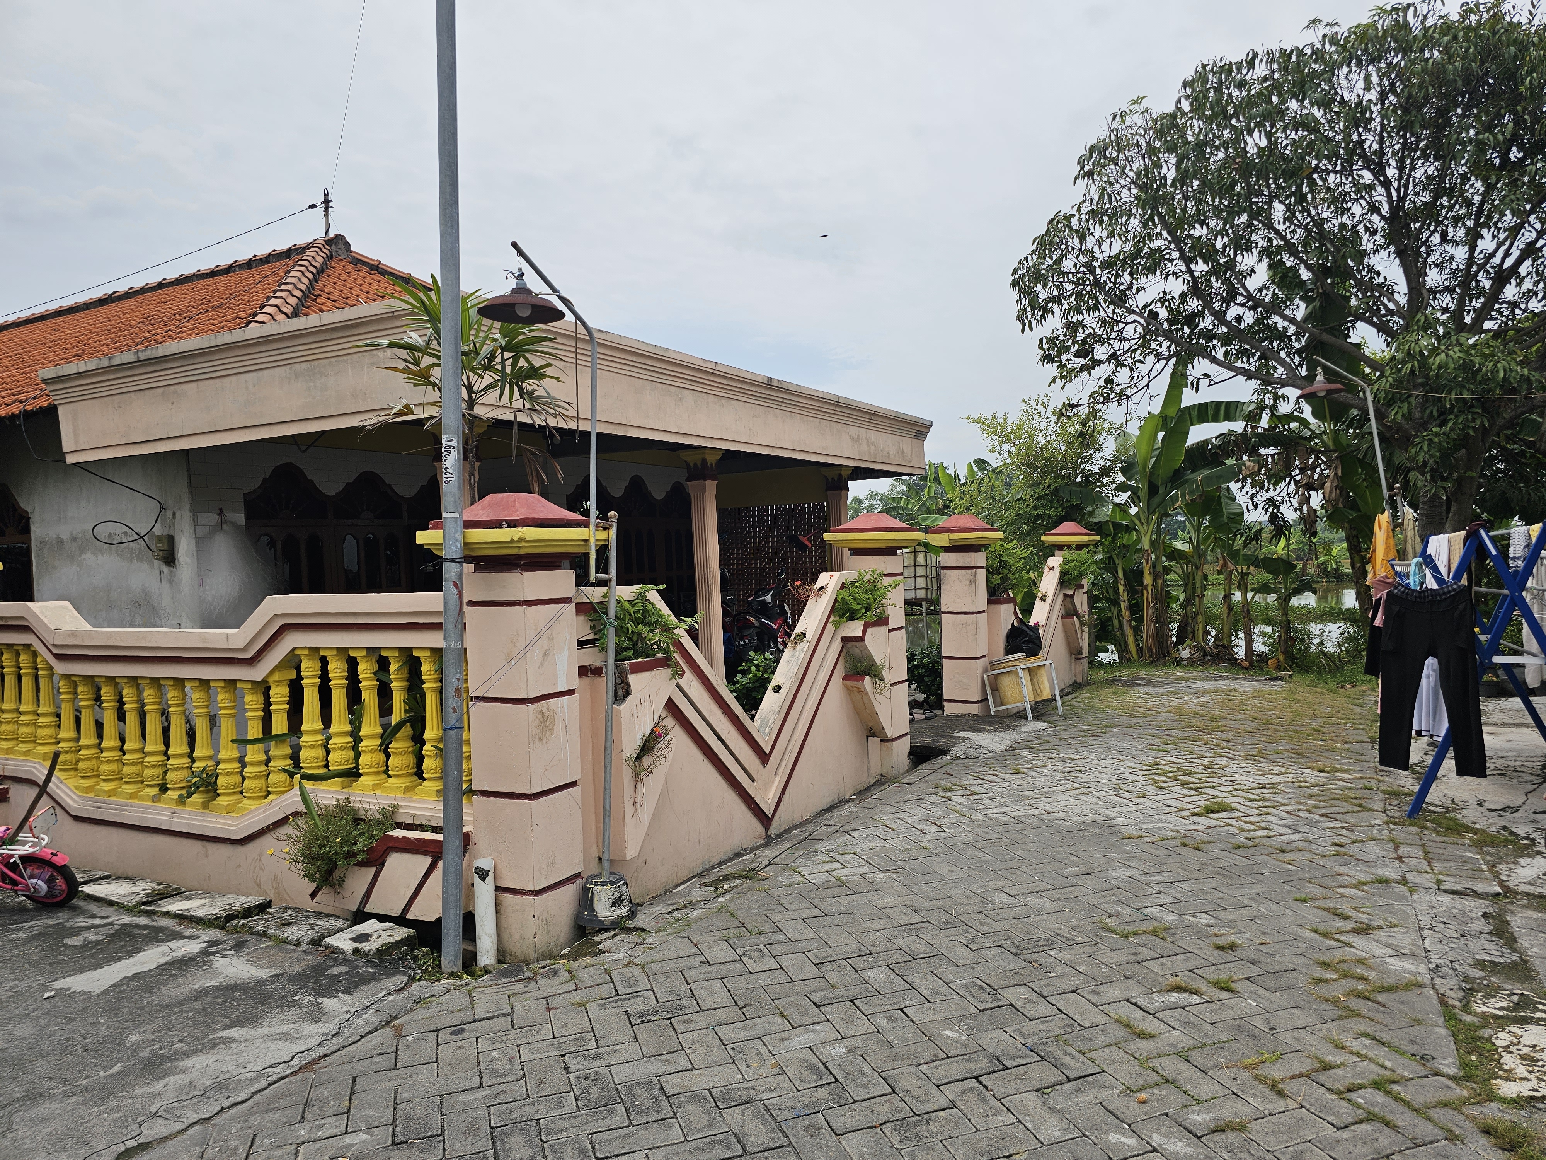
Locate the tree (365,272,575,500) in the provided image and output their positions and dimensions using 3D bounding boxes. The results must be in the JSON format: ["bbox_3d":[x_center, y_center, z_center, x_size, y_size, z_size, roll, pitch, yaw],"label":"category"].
[{"bbox_3d":[-1.558,-0.109,5.248,1.050,2.800,1.050,-2,1,-16],"label":"tree"}]

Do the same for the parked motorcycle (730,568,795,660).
[{"bbox_3d":[-0.046,0.496,11.216,0.700,1.140,1.900,-1,1,15],"label":"parked motorcycle"}]

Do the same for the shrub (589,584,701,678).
[{"bbox_3d":[-0.519,0.208,4.168,0.240,0.355,0.450,-1,2,28],"label":"shrub"}]

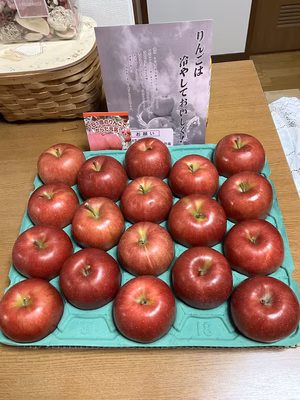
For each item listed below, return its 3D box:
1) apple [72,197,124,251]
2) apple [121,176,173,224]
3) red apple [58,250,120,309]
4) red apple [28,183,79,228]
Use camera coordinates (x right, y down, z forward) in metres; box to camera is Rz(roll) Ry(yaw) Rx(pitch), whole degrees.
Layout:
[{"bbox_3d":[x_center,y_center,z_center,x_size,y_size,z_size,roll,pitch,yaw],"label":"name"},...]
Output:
[{"bbox_3d":[-0.086,0.038,0.560,0.088,0.076,0.088,-2,55,5],"label":"apple"},{"bbox_3d":[-0.006,0.000,0.570,0.086,0.072,0.086,-2,56,5],"label":"apple"},{"bbox_3d":[-0.089,0.116,0.501,0.090,0.078,0.090,-2,56,5],"label":"red apple"},{"bbox_3d":[-0.167,0.009,0.581,0.085,0.072,0.085,-2,56,5],"label":"red apple"}]

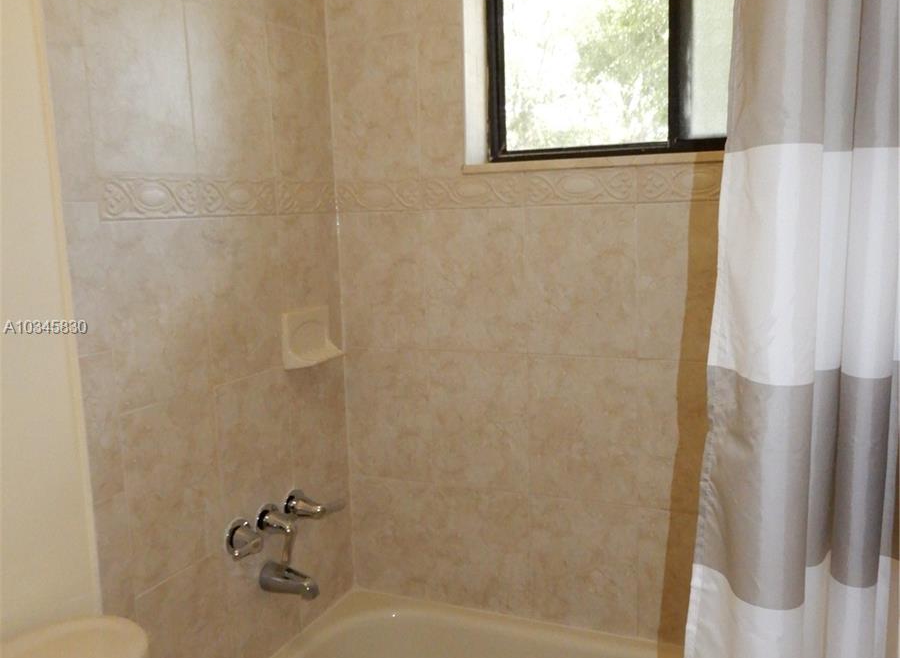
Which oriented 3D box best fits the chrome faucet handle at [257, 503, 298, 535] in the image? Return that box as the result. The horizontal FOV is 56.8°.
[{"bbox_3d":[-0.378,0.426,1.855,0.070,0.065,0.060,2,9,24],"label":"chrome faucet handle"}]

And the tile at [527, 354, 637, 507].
[{"bbox_3d":[0.305,0.232,1.921,0.252,0.341,0.011,2,9,24],"label":"tile"}]

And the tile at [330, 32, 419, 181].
[{"bbox_3d":[-0.180,-0.533,2.018,0.245,0.339,0.012,2,9,24],"label":"tile"}]

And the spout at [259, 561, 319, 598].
[{"bbox_3d":[-0.354,0.558,1.842,0.138,0.070,0.055,2,9,24],"label":"spout"}]

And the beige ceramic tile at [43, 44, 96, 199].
[{"bbox_3d":[-0.622,-0.334,1.366,0.011,0.252,0.073,2,9,24],"label":"beige ceramic tile"}]

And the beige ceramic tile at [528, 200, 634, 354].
[{"bbox_3d":[0.292,-0.106,1.862,0.253,0.339,0.010,2,9,24],"label":"beige ceramic tile"}]

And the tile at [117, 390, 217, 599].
[{"bbox_3d":[-0.533,0.305,1.609,0.011,0.341,0.250,2,9,24],"label":"tile"}]

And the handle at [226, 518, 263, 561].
[{"bbox_3d":[-0.430,0.443,1.742,0.065,0.079,0.119,2,9,25],"label":"handle"}]

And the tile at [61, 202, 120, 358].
[{"bbox_3d":[-0.610,-0.085,1.402,0.010,0.256,0.066,2,9,25],"label":"tile"}]

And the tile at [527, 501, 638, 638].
[{"bbox_3d":[0.316,0.557,1.968,0.252,0.312,0.011,2,9,24],"label":"tile"}]

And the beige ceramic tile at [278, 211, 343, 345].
[{"bbox_3d":[-0.334,-0.105,1.997,0.010,0.340,0.244,2,9,25],"label":"beige ceramic tile"}]

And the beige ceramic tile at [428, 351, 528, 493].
[{"bbox_3d":[0.073,0.225,2.025,0.254,0.341,0.011,2,9,24],"label":"beige ceramic tile"}]

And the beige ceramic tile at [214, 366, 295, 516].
[{"bbox_3d":[-0.426,0.268,1.826,0.010,0.338,0.244,2,9,25],"label":"beige ceramic tile"}]

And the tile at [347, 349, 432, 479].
[{"bbox_3d":[-0.156,0.217,2.128,0.243,0.341,0.011,2,9,24],"label":"tile"}]

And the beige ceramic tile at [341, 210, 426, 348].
[{"bbox_3d":[-0.166,-0.121,2.062,0.236,0.339,0.010,2,9,24],"label":"beige ceramic tile"}]

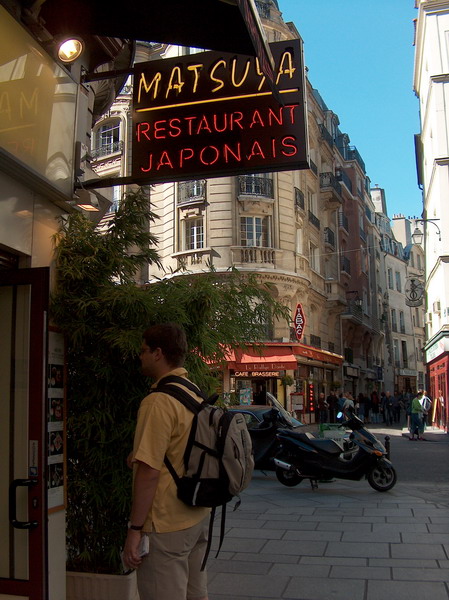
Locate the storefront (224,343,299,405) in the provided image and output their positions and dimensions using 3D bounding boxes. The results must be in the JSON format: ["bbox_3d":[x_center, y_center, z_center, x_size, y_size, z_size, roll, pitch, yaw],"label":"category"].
[{"bbox_3d":[1.920,4.481,33.977,4.259,4.223,1.200,2,-9,-22],"label":"storefront"}]

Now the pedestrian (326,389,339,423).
[{"bbox_3d":[5.826,5.807,34.806,0.600,1.750,0.420,-1,-9,-3],"label":"pedestrian"}]

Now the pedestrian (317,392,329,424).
[{"bbox_3d":[5.210,5.789,34.305,0.580,1.670,0.420,1,-9,-14],"label":"pedestrian"}]

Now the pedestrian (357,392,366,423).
[{"bbox_3d":[7.269,5.704,34.000,0.480,1.660,0.340,-1,-8,6],"label":"pedestrian"}]

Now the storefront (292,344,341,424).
[{"bbox_3d":[5.750,5.320,40.048,1.100,4.199,11.000,-5,-9,22],"label":"storefront"}]

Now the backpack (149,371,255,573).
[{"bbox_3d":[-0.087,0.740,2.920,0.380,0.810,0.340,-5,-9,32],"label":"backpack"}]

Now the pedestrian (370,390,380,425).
[{"bbox_3d":[7.556,5.383,32.000,0.500,1.720,0.360,-1,-8,6],"label":"pedestrian"}]

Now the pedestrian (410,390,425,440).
[{"bbox_3d":[6.419,3.848,21.346,0.450,1.630,0.500,-2,-9,8],"label":"pedestrian"}]

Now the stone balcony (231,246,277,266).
[{"bbox_3d":[1.474,-2.212,34.472,2.598,1.095,0.750,2,-9,-22],"label":"stone balcony"}]

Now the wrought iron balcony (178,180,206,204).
[{"bbox_3d":[-1.400,-4.748,28.300,1.220,1.000,0.320,-4,-9,27],"label":"wrought iron balcony"}]

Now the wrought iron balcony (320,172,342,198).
[{"bbox_3d":[7.585,-7.966,45.493,0.750,1.235,3.300,-5,-9,22],"label":"wrought iron balcony"}]

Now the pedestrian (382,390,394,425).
[{"bbox_3d":[7.948,5.259,31.000,0.520,1.740,0.400,-1,-8,6],"label":"pedestrian"}]

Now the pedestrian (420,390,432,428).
[{"bbox_3d":[9.016,4.874,28.600,0.520,1.700,0.400,4,-9,-30],"label":"pedestrian"}]

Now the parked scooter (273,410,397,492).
[{"bbox_3d":[1.767,2.396,10.200,1.930,1.230,0.740,-3,-8,17],"label":"parked scooter"}]

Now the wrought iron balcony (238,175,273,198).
[{"bbox_3d":[1.382,-4.999,28.300,1.420,1.000,0.360,2,-8,-15],"label":"wrought iron balcony"}]

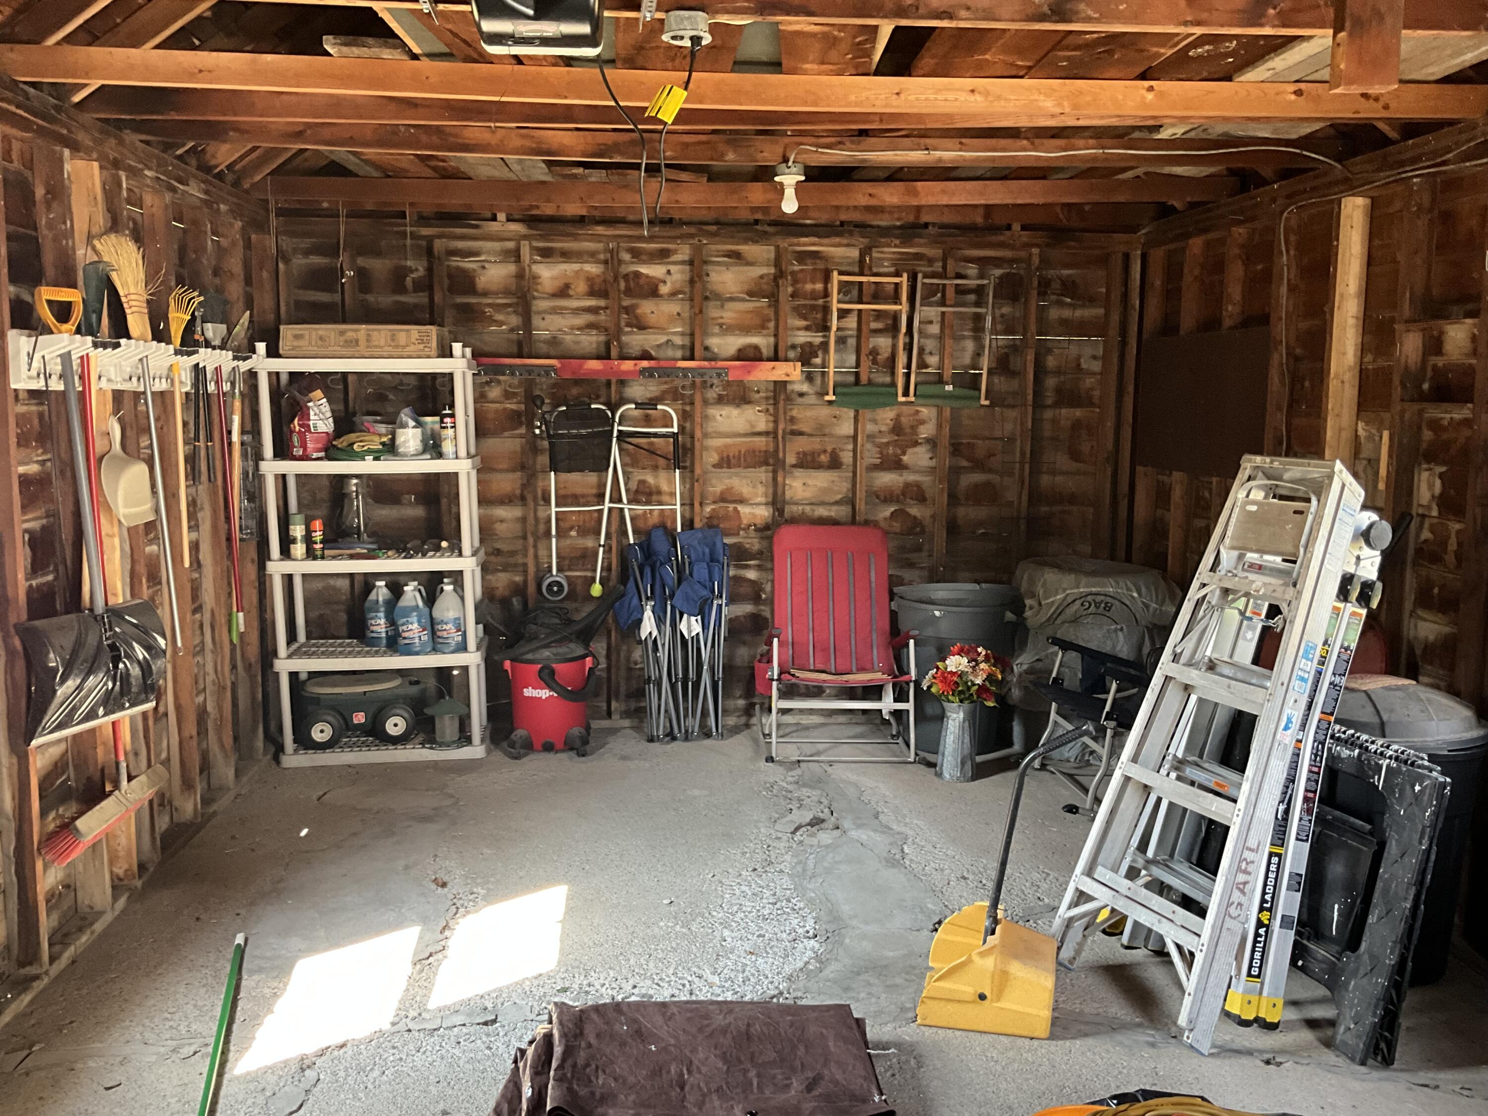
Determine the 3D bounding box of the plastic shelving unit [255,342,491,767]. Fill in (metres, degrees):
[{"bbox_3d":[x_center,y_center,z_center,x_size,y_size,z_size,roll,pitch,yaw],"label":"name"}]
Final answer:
[{"bbox_3d":[-1.638,-0.028,5.655,0.890,1.850,0.440,-1,8,-5],"label":"plastic shelving unit"}]

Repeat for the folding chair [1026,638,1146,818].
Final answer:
[{"bbox_3d":[1.609,0.579,5.256,0.660,0.800,0.660,0,8,-7],"label":"folding chair"}]

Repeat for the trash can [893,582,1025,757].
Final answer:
[{"bbox_3d":[1.006,0.524,5.928,0.610,0.720,0.600,1,8,0],"label":"trash can"}]

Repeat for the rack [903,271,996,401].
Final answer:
[{"bbox_3d":[0.988,-1.053,5.948,0.410,0.610,0.120,0,8,-3],"label":"rack"}]

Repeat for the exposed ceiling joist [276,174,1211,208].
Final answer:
[{"bbox_3d":[-0.023,-1.575,5.360,4.250,0.105,0.045,0,8,1],"label":"exposed ceiling joist"}]

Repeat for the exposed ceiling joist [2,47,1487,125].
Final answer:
[{"bbox_3d":[0.073,-1.310,3.487,4.120,0.096,0.050,0,8,-4],"label":"exposed ceiling joist"}]

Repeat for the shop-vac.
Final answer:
[{"bbox_3d":[-0.880,0.527,5.793,0.540,0.710,0.480,-1,8,-9],"label":"shop-vac"}]

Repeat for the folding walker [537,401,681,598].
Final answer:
[{"bbox_3d":[-0.648,-0.273,5.962,0.700,0.975,0.200,0,8,-5],"label":"folding walker"}]

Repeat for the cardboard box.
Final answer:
[{"bbox_3d":[-1.674,-0.952,5.517,0.670,0.135,0.260,0,8,-3],"label":"cardboard box"}]

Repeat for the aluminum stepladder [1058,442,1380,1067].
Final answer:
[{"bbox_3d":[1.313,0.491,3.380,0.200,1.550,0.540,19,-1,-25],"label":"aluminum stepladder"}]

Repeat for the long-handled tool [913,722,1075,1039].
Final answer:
[{"bbox_3d":[0.672,0.827,3.333,0.370,0.800,0.270,2,8,11],"label":"long-handled tool"}]

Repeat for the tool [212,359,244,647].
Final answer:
[{"bbox_3d":[-1.988,-0.223,4.832,0.050,1.120,0.080,0,12,-5],"label":"tool"}]

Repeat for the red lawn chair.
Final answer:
[{"bbox_3d":[0.410,0.377,5.844,0.700,1.020,0.580,0,8,-3],"label":"red lawn chair"}]

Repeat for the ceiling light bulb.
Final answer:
[{"bbox_3d":[0.161,-1.319,4.439,0.115,0.182,0.115,0,8,-5],"label":"ceiling light bulb"}]

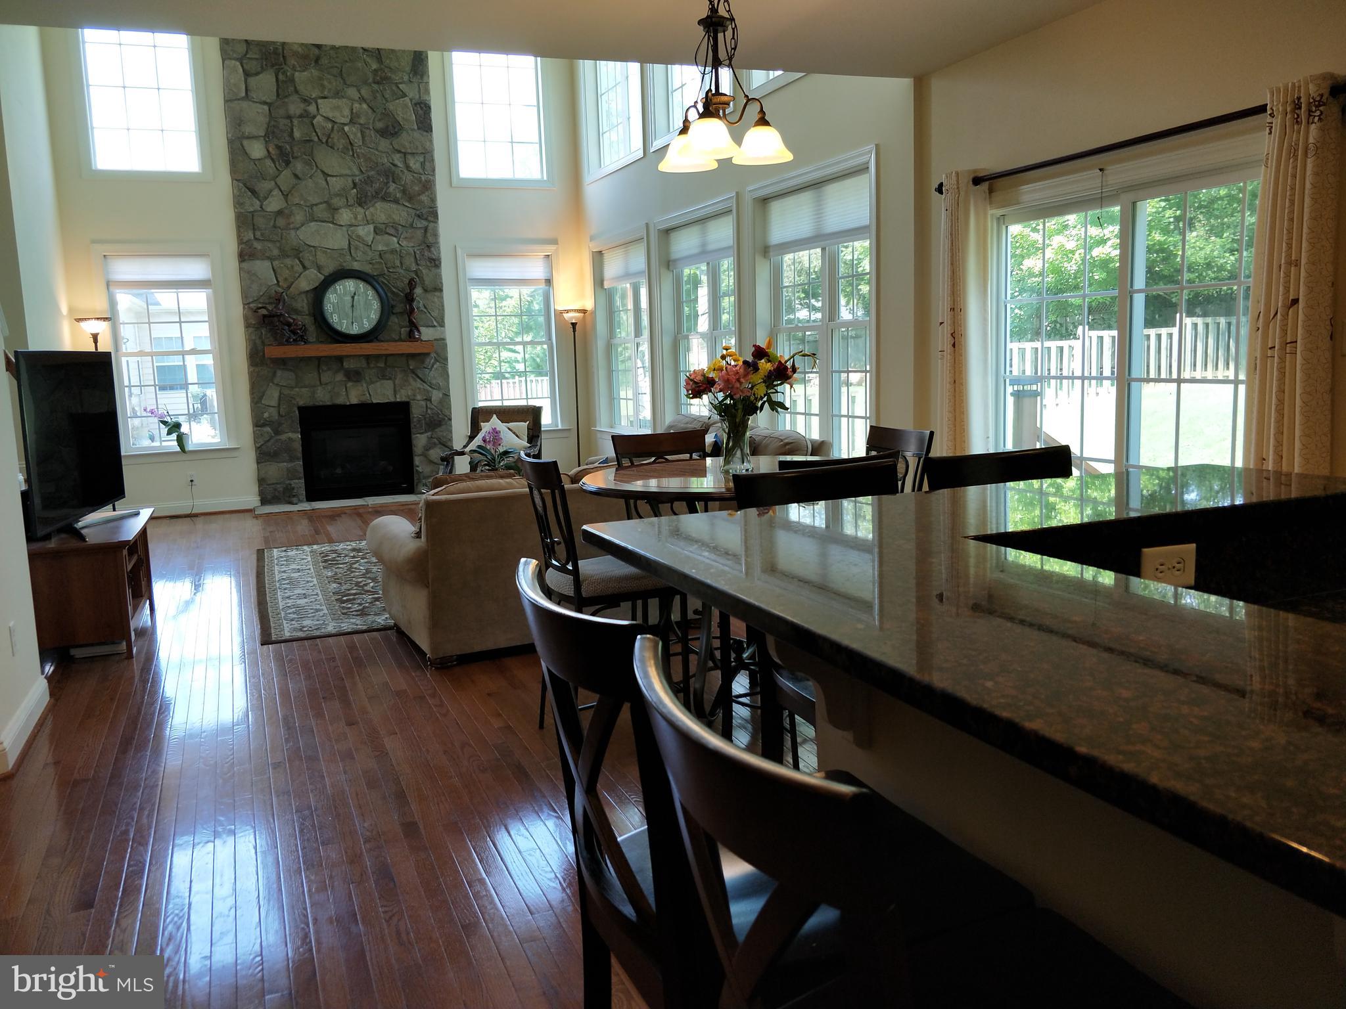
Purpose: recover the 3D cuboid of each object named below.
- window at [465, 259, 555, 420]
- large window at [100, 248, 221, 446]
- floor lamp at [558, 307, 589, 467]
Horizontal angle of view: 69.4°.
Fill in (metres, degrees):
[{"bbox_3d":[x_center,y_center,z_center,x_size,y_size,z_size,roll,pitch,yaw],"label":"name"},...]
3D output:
[{"bbox_3d":[-1.777,-1.791,10.774,0.935,1.879,0.120,-6,10,-24],"label":"window"},{"bbox_3d":[-4.873,-1.454,9.379,0.900,1.855,0.120,-6,10,-24],"label":"large window"},{"bbox_3d":[-1.000,-1.108,10.328,0.320,1.900,0.320,-6,9,-24],"label":"floor lamp"}]

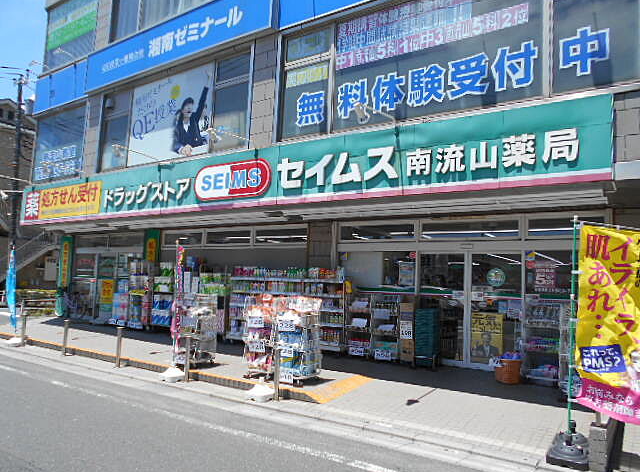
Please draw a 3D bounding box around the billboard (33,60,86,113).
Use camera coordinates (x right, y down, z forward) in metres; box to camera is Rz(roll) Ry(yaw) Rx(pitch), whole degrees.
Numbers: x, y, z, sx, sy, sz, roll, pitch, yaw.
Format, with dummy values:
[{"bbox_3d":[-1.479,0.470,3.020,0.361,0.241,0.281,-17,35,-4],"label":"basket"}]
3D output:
[{"bbox_3d":[-8.148,-4.698,15.141,3.000,1.220,0.120,-2,-8,34],"label":"billboard"}]

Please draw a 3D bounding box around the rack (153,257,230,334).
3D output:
[{"bbox_3d":[-3.378,1.635,13.065,3.000,2.000,0.500,-2,-8,34],"label":"rack"}]

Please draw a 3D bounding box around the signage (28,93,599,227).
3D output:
[{"bbox_3d":[-2.693,-1.034,10.323,15.400,1.130,0.200,-1,-7,35],"label":"signage"}]

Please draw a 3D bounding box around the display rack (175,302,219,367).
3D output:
[{"bbox_3d":[-2.085,1.614,8.196,0.470,1.120,0.460,-1,-7,35],"label":"display rack"}]

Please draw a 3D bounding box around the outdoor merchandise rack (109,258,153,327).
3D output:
[{"bbox_3d":[-5.523,1.700,14.532,2.050,2.000,0.500,-2,-8,34],"label":"outdoor merchandise rack"}]

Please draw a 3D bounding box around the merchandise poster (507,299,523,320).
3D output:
[{"bbox_3d":[3.412,1.296,8.433,0.260,0.340,0.020,-1,-7,35],"label":"merchandise poster"}]

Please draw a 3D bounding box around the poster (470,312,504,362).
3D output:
[{"bbox_3d":[3.006,1.846,8.646,0.570,0.850,0.020,-1,-7,35],"label":"poster"}]

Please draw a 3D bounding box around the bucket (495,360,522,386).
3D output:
[{"bbox_3d":[2.974,2.109,7.552,0.400,0.370,0.400,-1,-7,35],"label":"bucket"}]

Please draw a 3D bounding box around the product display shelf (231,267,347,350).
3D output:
[{"bbox_3d":[-0.729,1.637,11.267,3.150,1.820,0.500,-2,-8,34],"label":"product display shelf"}]

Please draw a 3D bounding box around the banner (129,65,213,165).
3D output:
[{"bbox_3d":[-3.705,-2.925,11.867,3.050,2.080,0.060,-2,-8,34],"label":"banner"}]

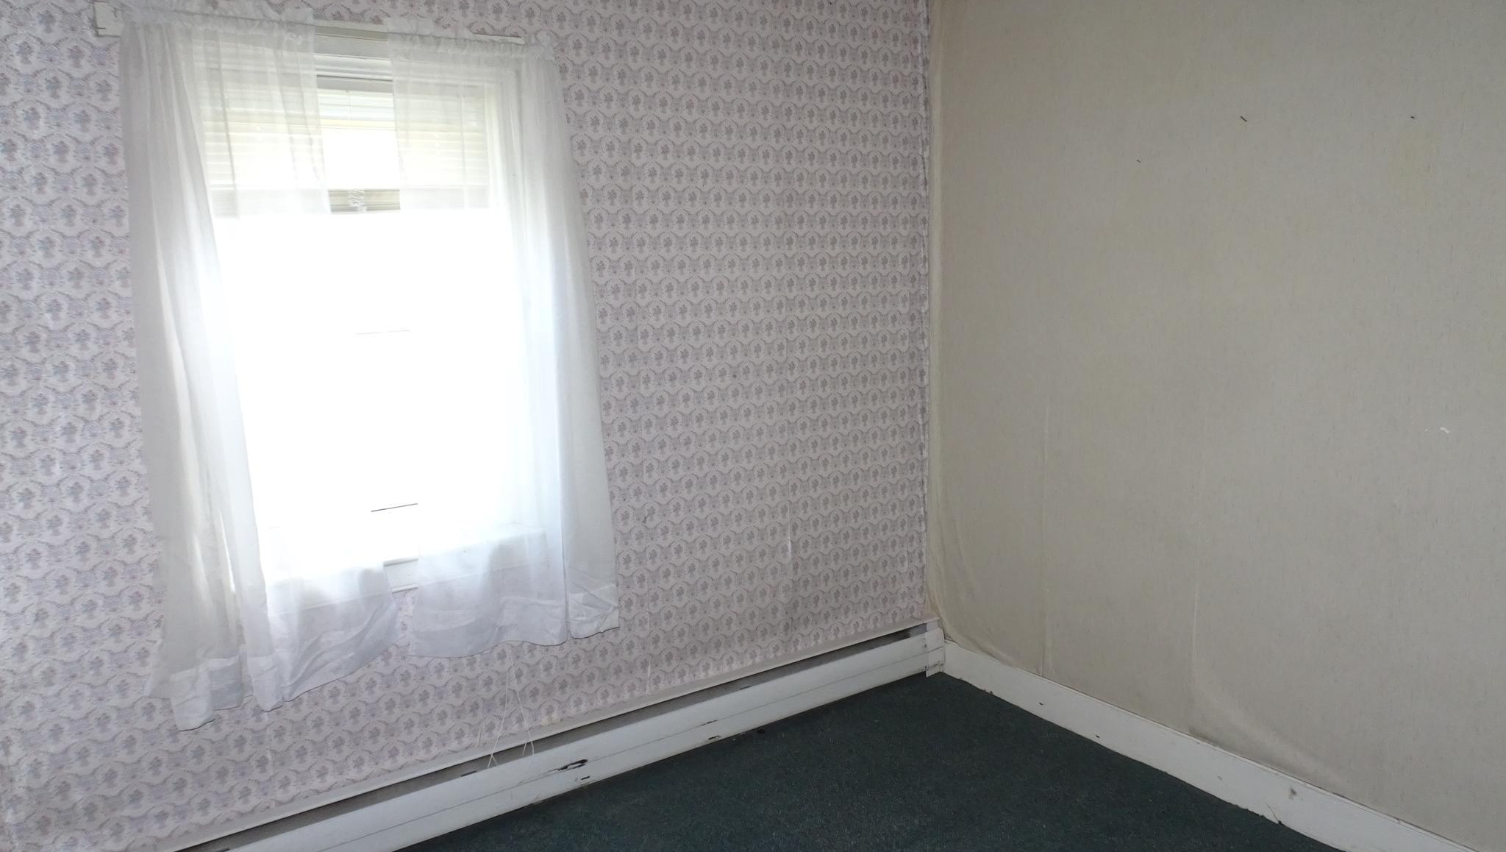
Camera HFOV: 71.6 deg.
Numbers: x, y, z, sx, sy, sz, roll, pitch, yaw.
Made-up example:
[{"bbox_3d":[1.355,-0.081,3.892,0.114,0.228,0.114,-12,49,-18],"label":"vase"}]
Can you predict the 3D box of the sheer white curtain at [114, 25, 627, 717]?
[{"bbox_3d":[-0.880,-0.137,2.498,1.160,1.590,0.120,-8,12,-34],"label":"sheer white curtain"}]

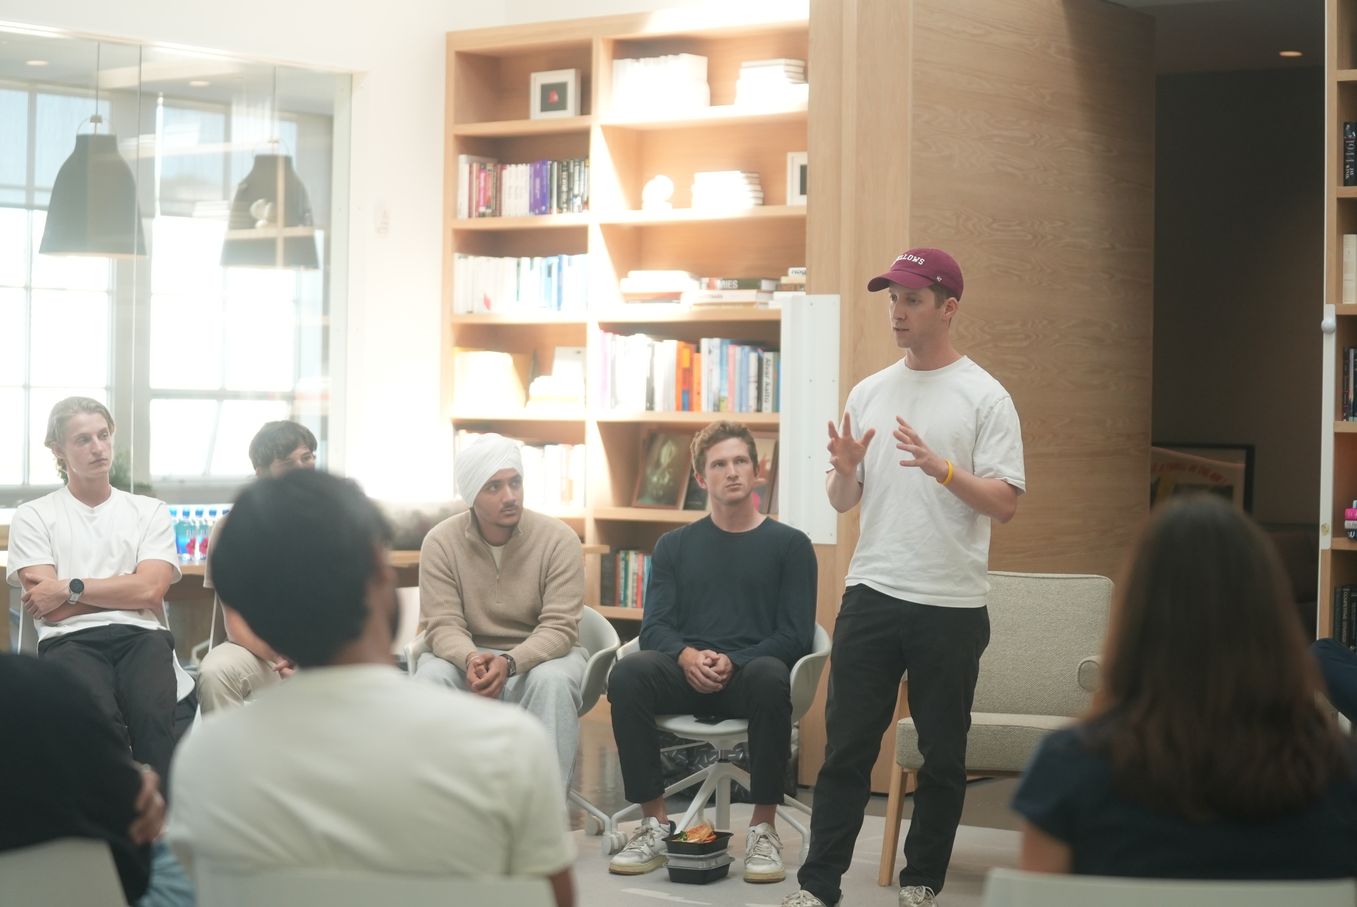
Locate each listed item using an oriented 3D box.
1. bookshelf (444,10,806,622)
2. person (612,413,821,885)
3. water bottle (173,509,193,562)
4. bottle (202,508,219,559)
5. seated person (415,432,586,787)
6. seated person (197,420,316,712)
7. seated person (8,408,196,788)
[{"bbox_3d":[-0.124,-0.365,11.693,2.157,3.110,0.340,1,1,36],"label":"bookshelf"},{"bbox_3d":[0.121,0.563,7.934,0.570,1.320,0.800,1,0,12],"label":"person"},{"bbox_3d":[-1.878,0.308,10.060,0.062,0.208,0.062,1,1,-39],"label":"water bottle"},{"bbox_3d":[-1.792,0.311,10.140,0.062,0.208,0.062,1,1,-39],"label":"bottle"},{"bbox_3d":[-0.525,0.579,7.955,0.550,1.265,0.800,1,0,3],"label":"seated person"},{"bbox_3d":[-1.289,0.546,8.305,0.530,1.300,0.800,1,0,-7],"label":"seated person"},{"bbox_3d":[-1.739,0.511,7.984,0.530,1.360,0.920,1,0,-15],"label":"seated person"}]

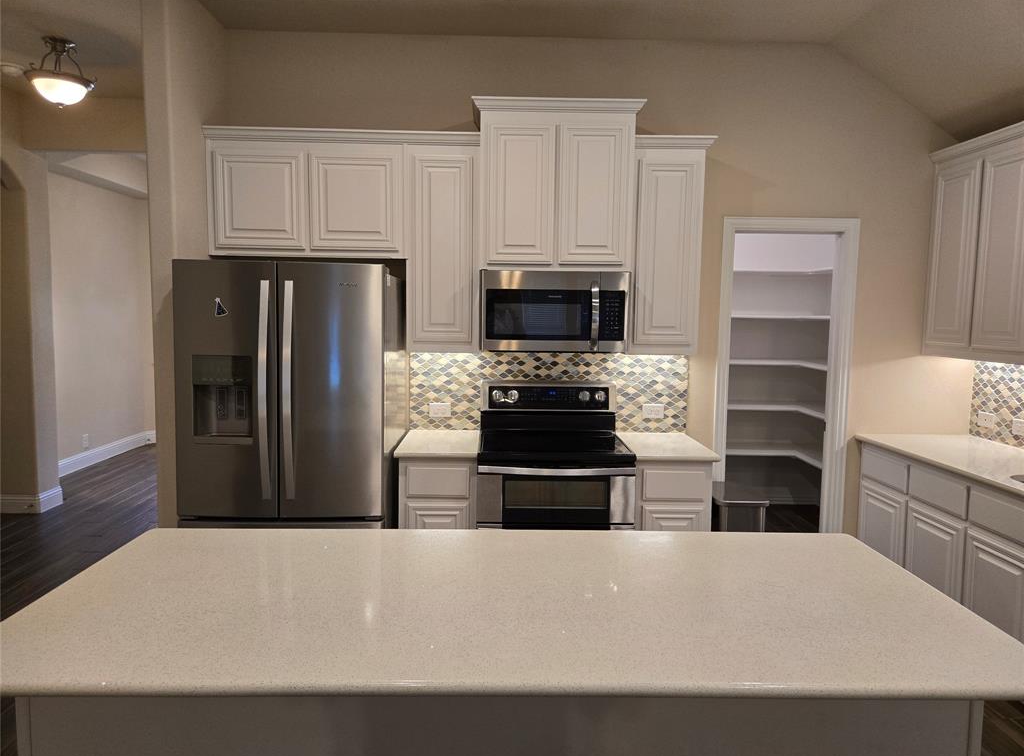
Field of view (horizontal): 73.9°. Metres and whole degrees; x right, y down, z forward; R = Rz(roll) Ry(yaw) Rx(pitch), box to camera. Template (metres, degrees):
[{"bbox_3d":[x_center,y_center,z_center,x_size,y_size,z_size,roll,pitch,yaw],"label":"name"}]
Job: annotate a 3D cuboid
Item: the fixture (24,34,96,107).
[{"bbox_3d":[-2.559,-1.714,3.848,0.347,0.367,0.347,1,6,-1],"label":"fixture"}]

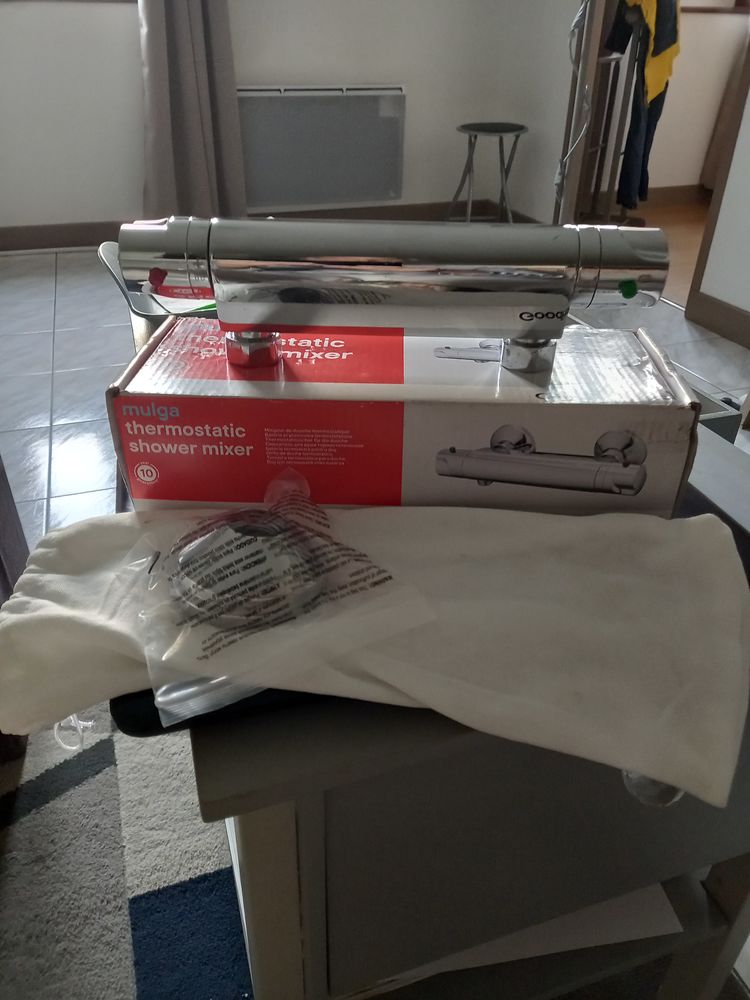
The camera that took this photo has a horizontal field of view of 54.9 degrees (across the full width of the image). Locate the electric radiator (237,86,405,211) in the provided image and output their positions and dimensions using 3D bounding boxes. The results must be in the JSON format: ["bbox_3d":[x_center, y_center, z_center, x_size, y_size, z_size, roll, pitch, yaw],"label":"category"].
[{"bbox_3d":[-0.261,-1.526,3.129,0.814,0.452,0.085,-10,33,-17],"label":"electric radiator"}]

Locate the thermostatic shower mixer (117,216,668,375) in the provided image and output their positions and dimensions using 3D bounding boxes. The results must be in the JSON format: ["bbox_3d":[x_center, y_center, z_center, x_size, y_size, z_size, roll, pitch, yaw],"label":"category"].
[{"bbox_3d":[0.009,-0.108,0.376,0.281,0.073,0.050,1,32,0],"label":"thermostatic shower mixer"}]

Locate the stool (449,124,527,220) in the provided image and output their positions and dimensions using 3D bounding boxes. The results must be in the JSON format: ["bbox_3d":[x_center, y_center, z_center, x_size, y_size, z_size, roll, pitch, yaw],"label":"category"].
[{"bbox_3d":[0.500,-1.394,3.195,0.310,0.462,0.320,-1,32,-3],"label":"stool"}]

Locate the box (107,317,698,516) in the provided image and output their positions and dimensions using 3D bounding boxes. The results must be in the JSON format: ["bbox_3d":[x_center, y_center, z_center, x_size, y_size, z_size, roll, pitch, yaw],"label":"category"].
[{"bbox_3d":[0.014,-0.048,0.415,0.289,0.071,0.112,1,32,0],"label":"box"}]

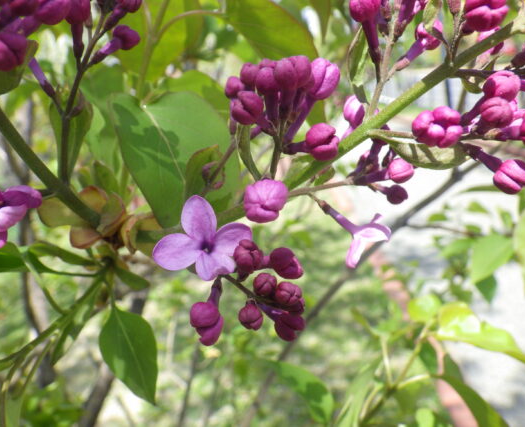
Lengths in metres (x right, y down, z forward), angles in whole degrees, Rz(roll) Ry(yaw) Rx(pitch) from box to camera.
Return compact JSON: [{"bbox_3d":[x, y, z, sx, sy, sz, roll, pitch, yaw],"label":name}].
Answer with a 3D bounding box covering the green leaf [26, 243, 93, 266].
[{"bbox_3d":[-0.063,0.013,0.175,0.021,0.004,0.006,15,45,-6],"label":"green leaf"}]

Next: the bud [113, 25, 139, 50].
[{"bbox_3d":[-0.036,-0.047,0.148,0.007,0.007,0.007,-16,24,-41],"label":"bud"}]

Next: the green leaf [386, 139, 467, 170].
[{"bbox_3d":[0.042,-0.016,0.145,0.023,0.006,0.006,14,-17,0],"label":"green leaf"}]

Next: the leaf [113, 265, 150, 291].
[{"bbox_3d":[-0.041,0.020,0.175,0.014,0.004,0.005,34,51,6],"label":"leaf"}]

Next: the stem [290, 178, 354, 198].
[{"bbox_3d":[0.016,-0.007,0.147,0.018,0.002,0.002,-14,0,0],"label":"stem"}]

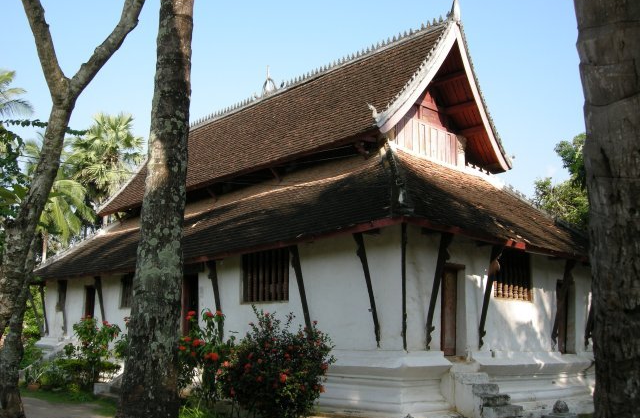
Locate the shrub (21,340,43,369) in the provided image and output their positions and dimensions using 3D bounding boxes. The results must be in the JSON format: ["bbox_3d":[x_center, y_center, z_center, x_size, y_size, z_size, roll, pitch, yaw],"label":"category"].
[{"bbox_3d":[-11.489,5.834,26.416,1.100,1.335,1.000,6,-12,-22],"label":"shrub"}]

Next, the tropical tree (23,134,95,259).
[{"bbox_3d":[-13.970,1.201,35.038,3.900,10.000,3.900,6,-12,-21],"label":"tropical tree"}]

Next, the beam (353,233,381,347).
[{"bbox_3d":[0.947,1.614,13.248,0.200,2.272,0.100,-9,-1,-43],"label":"beam"}]

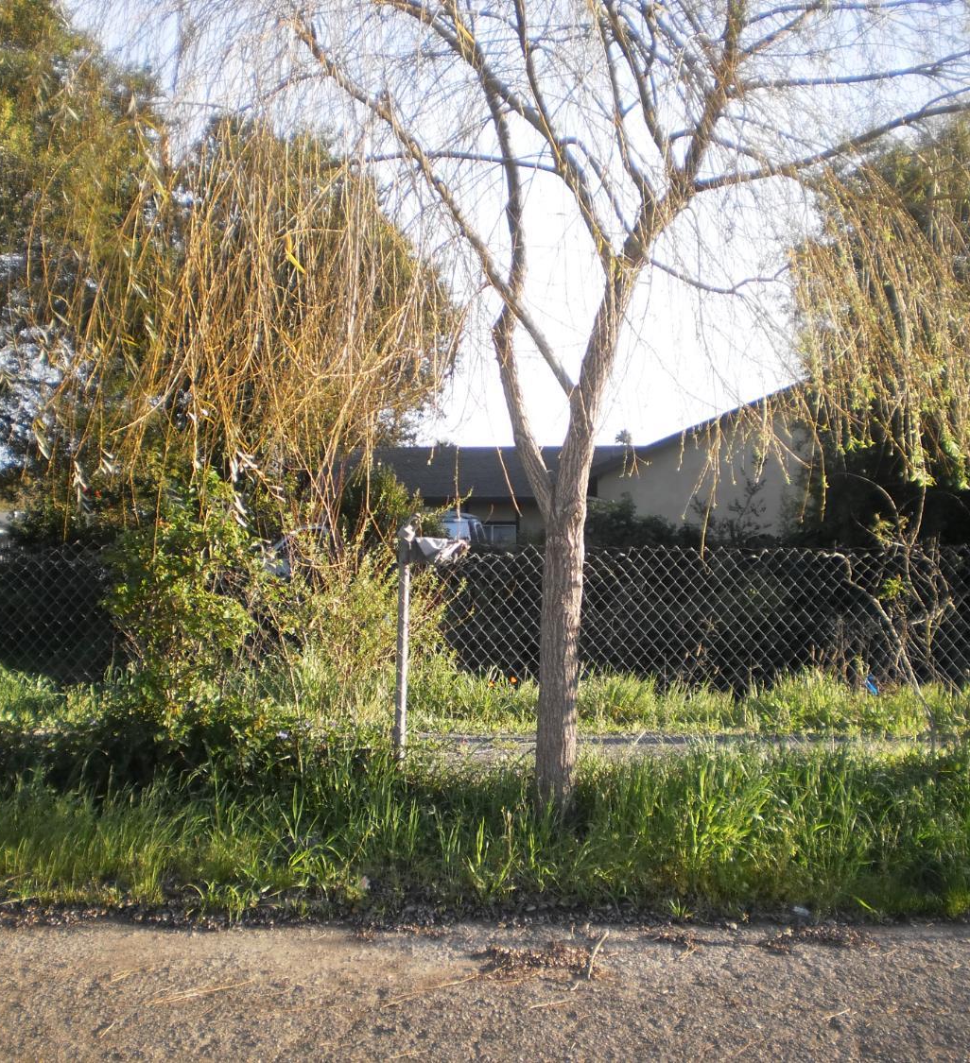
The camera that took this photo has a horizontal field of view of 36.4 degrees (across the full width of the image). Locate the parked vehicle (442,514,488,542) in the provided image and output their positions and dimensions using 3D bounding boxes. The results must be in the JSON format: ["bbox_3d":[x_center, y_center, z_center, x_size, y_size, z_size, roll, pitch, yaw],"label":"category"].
[{"bbox_3d":[-0.620,0.460,33.000,1.880,1.820,4.750,1,-1,12],"label":"parked vehicle"}]

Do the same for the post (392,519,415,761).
[{"bbox_3d":[-0.422,0.588,7.600,0.065,1.280,0.065,1,-1,11],"label":"post"}]

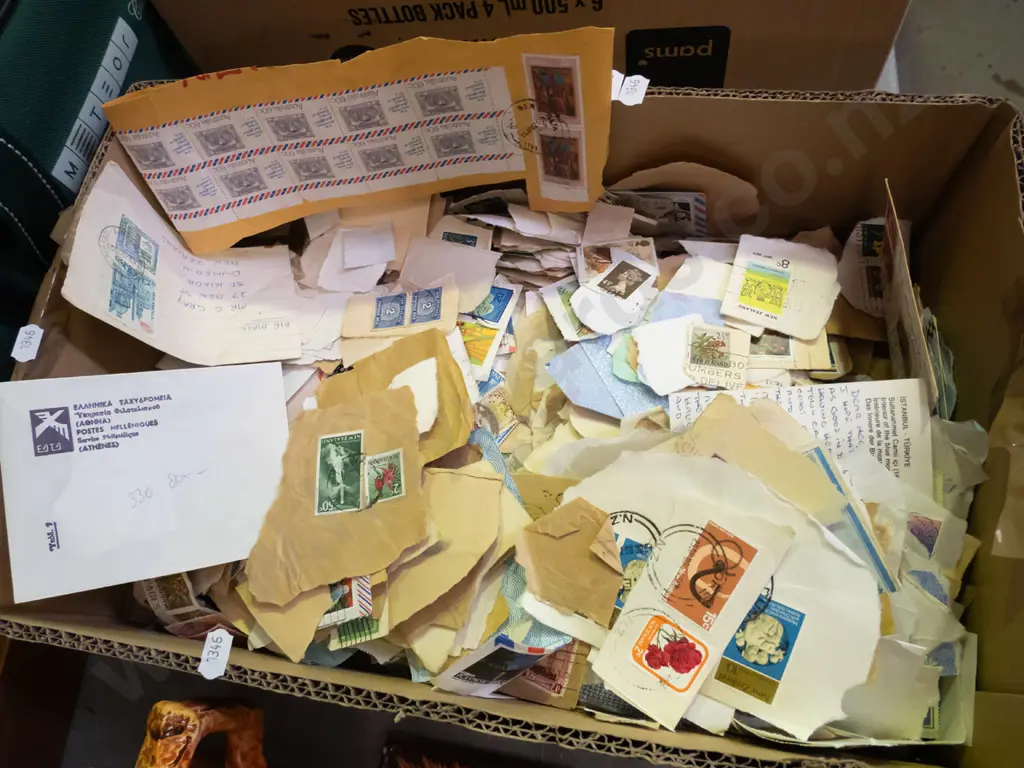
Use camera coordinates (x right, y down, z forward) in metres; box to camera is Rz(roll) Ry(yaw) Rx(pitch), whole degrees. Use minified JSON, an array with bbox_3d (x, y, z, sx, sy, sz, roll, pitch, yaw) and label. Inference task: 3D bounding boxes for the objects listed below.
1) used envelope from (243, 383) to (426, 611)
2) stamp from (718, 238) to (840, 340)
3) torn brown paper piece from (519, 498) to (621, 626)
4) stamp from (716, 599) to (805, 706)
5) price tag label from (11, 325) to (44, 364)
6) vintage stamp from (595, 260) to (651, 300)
[{"bbox_3d":[-0.089,0.055,0.355,0.096,0.007,0.101,-13,66,7],"label":"used envelope"},{"bbox_3d":[0.129,-0.046,0.338,0.051,0.002,0.049,16,74,14],"label":"stamp"},{"bbox_3d":[0.029,0.076,0.316,0.052,0.004,0.048,24,79,11],"label":"torn brown paper piece"},{"bbox_3d":[0.103,0.110,0.296,0.025,0.001,0.040,22,83,13],"label":"stamp"},{"bbox_3d":[-0.223,-0.019,0.328,0.013,0.001,0.019,7,72,11],"label":"price tag label"},{"bbox_3d":[0.059,-0.054,0.370,0.018,0.001,0.022,33,64,28],"label":"vintage stamp"}]

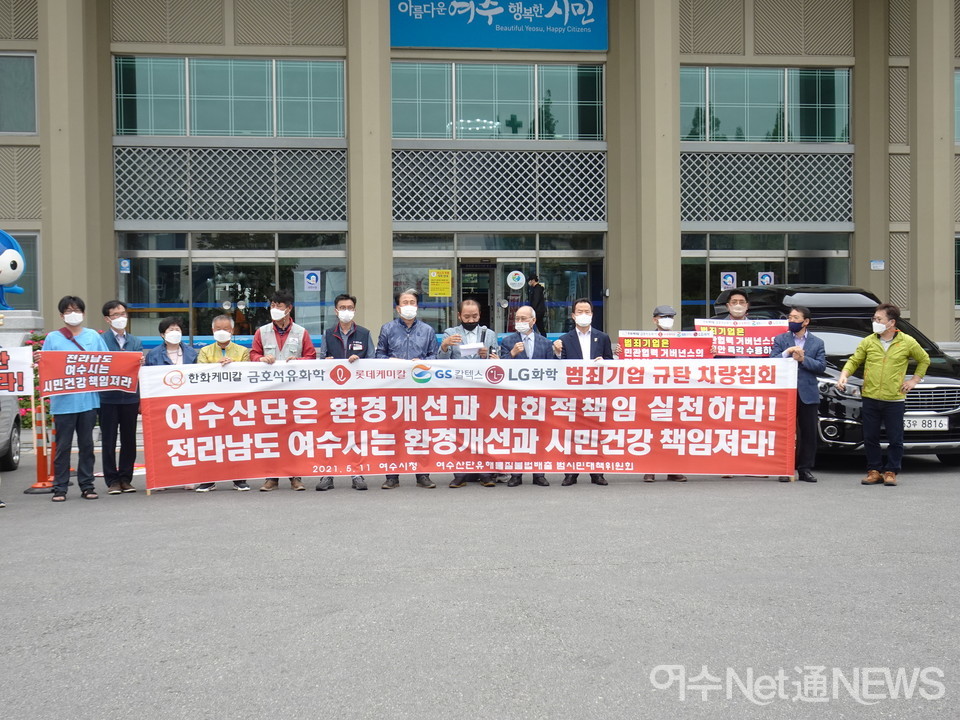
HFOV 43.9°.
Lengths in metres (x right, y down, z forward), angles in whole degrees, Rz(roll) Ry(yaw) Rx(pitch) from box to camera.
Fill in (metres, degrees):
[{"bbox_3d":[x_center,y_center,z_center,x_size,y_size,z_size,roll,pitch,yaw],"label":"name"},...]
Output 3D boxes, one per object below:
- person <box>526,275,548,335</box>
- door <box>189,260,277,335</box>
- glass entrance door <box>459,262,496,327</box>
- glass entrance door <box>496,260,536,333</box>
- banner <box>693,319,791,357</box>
[{"bbox_3d":[1.339,-1.119,27.619,0.450,1.720,0.500,-1,1,-7],"label":"person"},{"bbox_3d":[-5.711,-1.303,27.648,1.935,2.065,0.080,-1,1,-7],"label":"door"},{"bbox_3d":[-0.053,-1.313,28.347,0.897,2.074,0.080,-1,1,-7],"label":"glass entrance door"},{"bbox_3d":[0.872,-1.336,28.461,0.965,2.094,0.080,-1,1,-7],"label":"glass entrance door"},{"bbox_3d":[2.439,-0.205,11.100,0.880,0.349,0.020,-1,1,-3],"label":"banner"}]

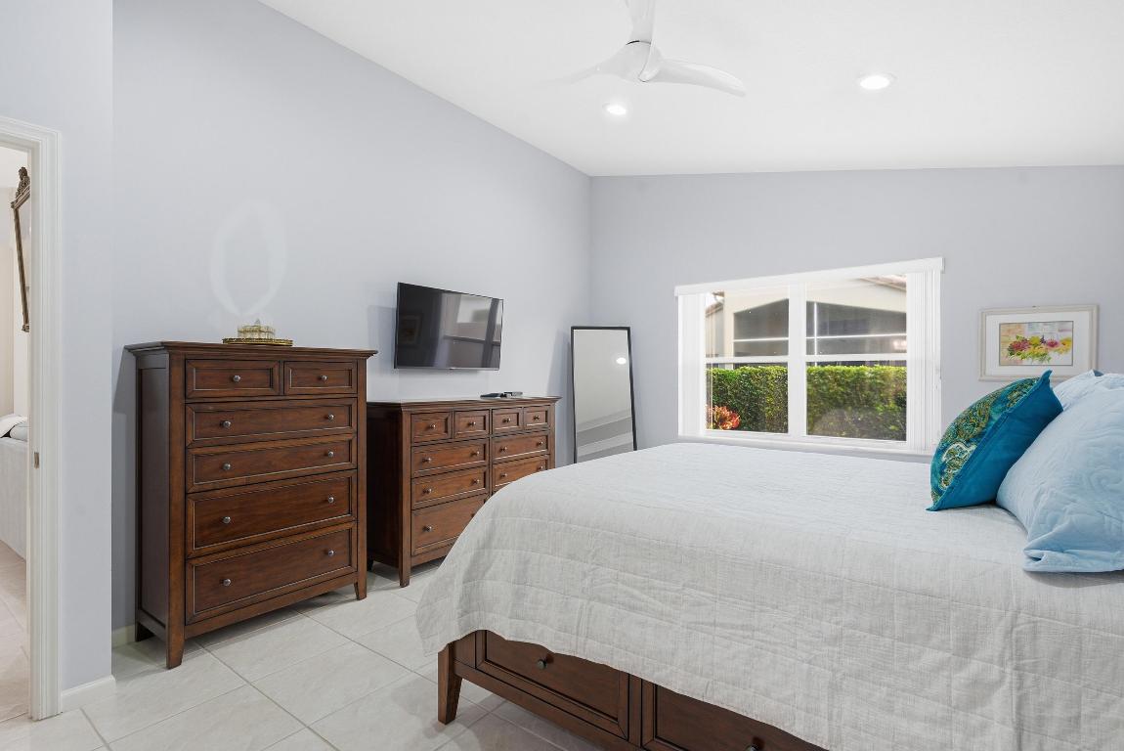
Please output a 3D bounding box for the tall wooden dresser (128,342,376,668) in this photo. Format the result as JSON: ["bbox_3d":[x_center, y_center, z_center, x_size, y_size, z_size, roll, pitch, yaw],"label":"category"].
[{"bbox_3d":[-1.546,0.561,2.753,0.483,1.390,1.020,0,0,37],"label":"tall wooden dresser"}]

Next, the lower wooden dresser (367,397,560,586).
[{"bbox_3d":[-0.650,0.714,3.843,0.465,1.087,1.515,0,0,39],"label":"lower wooden dresser"}]

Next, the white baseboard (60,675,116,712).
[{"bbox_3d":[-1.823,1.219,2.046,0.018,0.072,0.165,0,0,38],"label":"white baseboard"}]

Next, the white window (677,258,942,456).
[{"bbox_3d":[1.829,-0.123,4.238,1.955,1.350,0.120,0,0,38],"label":"white window"}]

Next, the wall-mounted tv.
[{"bbox_3d":[-0.802,-0.324,3.856,0.060,0.565,0.968,5,3,38],"label":"wall-mounted tv"}]

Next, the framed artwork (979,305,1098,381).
[{"bbox_3d":[3.004,-0.193,3.370,0.555,0.465,0.030,0,0,38],"label":"framed artwork"}]

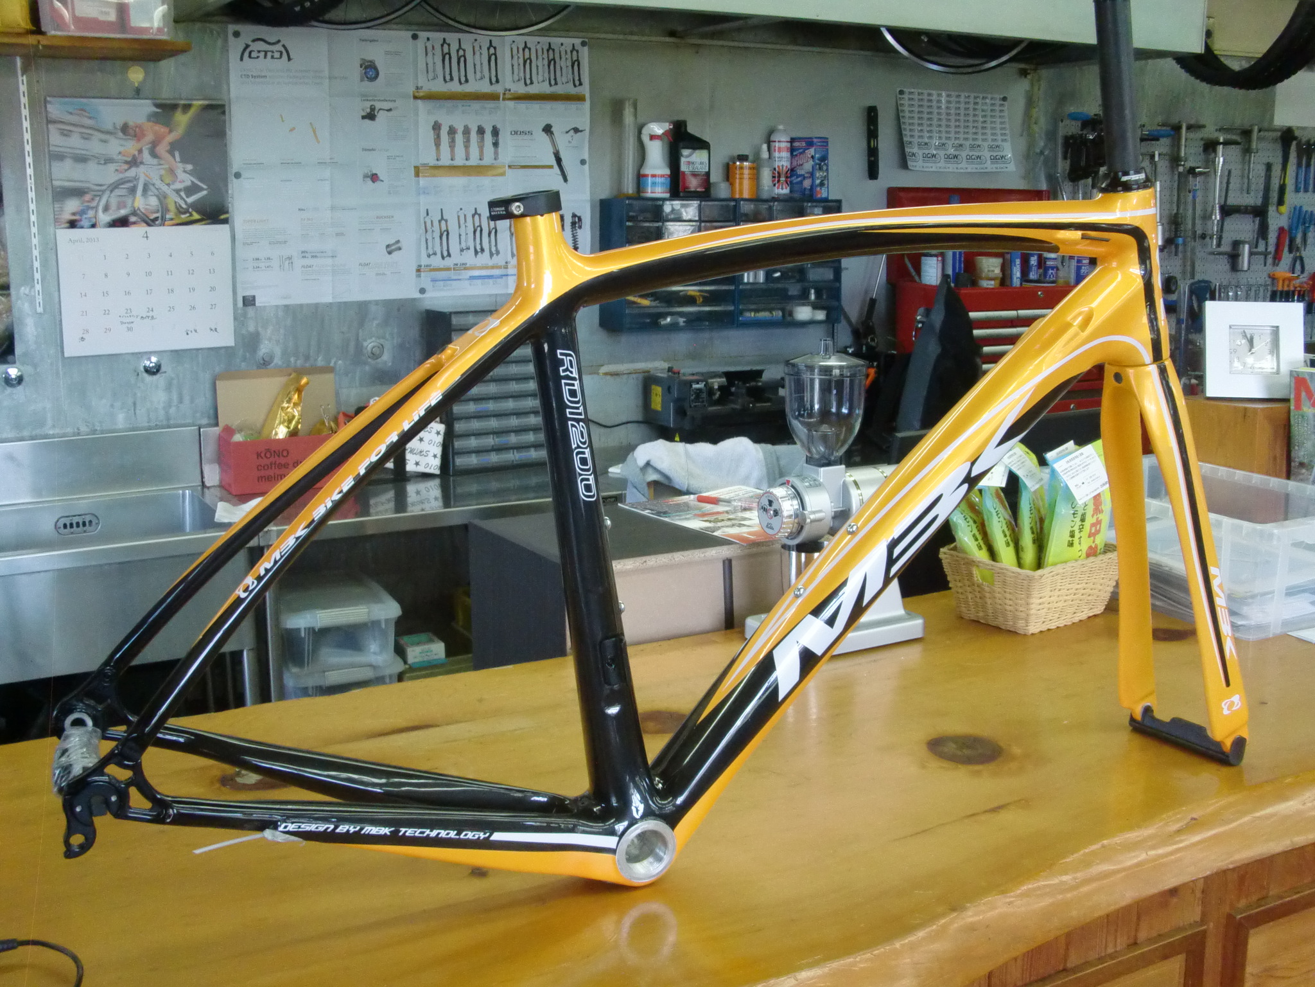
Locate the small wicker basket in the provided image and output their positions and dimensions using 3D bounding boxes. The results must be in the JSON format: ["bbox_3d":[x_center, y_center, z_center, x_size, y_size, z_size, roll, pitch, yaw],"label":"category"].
[{"bbox_3d":[0.481,0.112,1.841,0.196,0.088,0.149,-8,13,-37],"label":"small wicker basket"}]

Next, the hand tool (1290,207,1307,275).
[{"bbox_3d":[2.452,-0.965,5.522,0.070,0.261,0.024,-6,12,-29],"label":"hand tool"}]

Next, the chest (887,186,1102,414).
[{"bbox_3d":[1.103,-0.612,4.617,0.665,0.723,0.345,-6,12,-29],"label":"chest"}]

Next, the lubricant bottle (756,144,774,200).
[{"bbox_3d":[0.316,-0.940,4.219,0.040,0.159,0.040,-6,12,-29],"label":"lubricant bottle"}]

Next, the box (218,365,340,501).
[{"bbox_3d":[-0.934,-0.162,3.639,0.306,0.284,0.165,-6,12,-26],"label":"box"}]

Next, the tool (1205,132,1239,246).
[{"bbox_3d":[2.055,-1.106,5.250,0.141,0.413,0.033,-6,12,-29],"label":"tool"}]

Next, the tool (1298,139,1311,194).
[{"bbox_3d":[2.454,-1.240,5.472,0.048,0.210,0.022,-6,12,-29],"label":"tool"}]

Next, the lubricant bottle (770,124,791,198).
[{"bbox_3d":[0.361,-0.972,4.239,0.061,0.214,0.061,0,11,0],"label":"lubricant bottle"}]

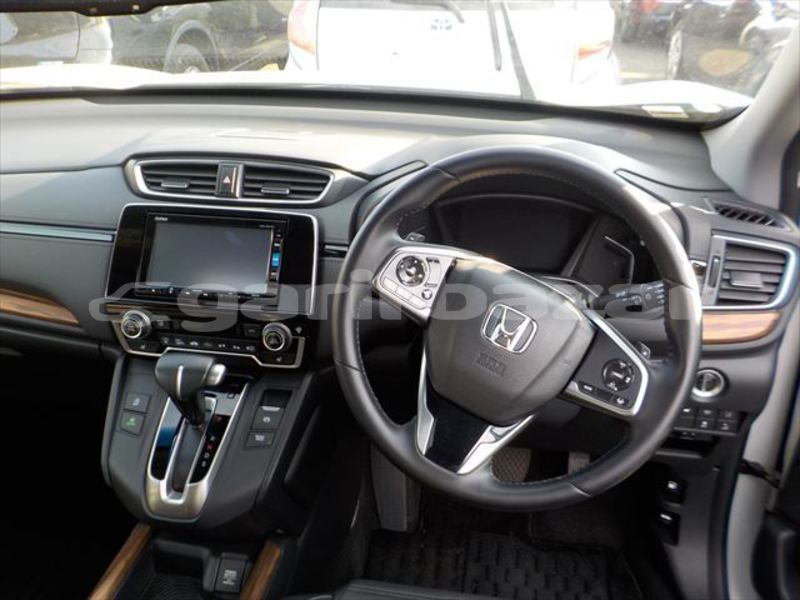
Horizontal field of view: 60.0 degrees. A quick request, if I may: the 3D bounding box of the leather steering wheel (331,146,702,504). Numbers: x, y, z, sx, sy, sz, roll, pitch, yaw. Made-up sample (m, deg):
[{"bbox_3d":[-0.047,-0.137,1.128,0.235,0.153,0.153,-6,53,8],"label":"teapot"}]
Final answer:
[{"bbox_3d":[0.115,0.029,0.726,0.372,0.372,0.100,25,1,8],"label":"leather steering wheel"}]

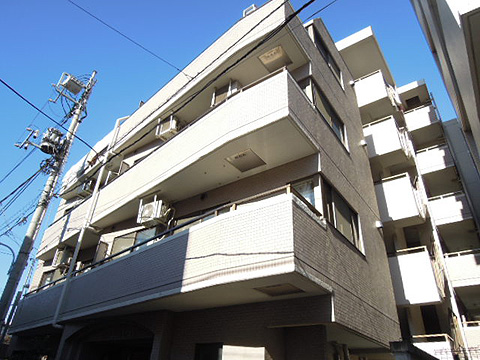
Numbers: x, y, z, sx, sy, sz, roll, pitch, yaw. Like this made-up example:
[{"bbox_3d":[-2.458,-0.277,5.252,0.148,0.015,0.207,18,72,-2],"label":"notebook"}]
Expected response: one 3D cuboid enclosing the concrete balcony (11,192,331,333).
[{"bbox_3d":[-3.546,3.018,8.727,12.728,1.144,1.355,-24,-42,37],"label":"concrete balcony"}]

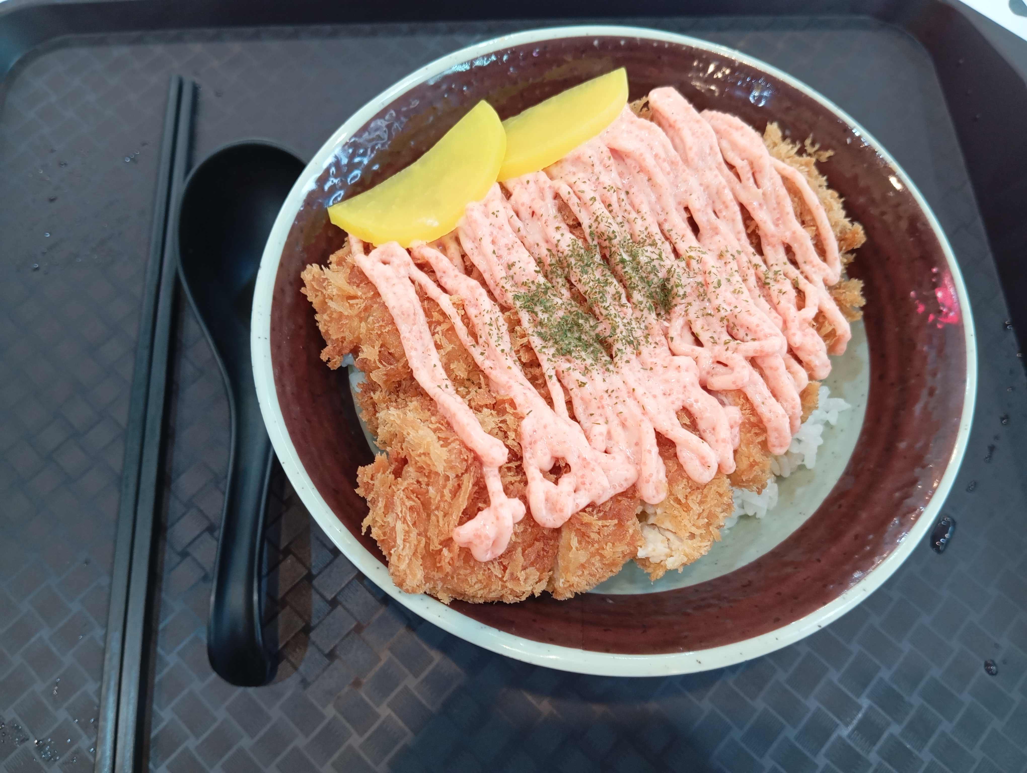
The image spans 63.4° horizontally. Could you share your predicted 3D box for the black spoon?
[{"bbox_3d":[-0.084,-0.001,0.268,0.051,0.033,0.186,-5,68,-2],"label":"black spoon"}]

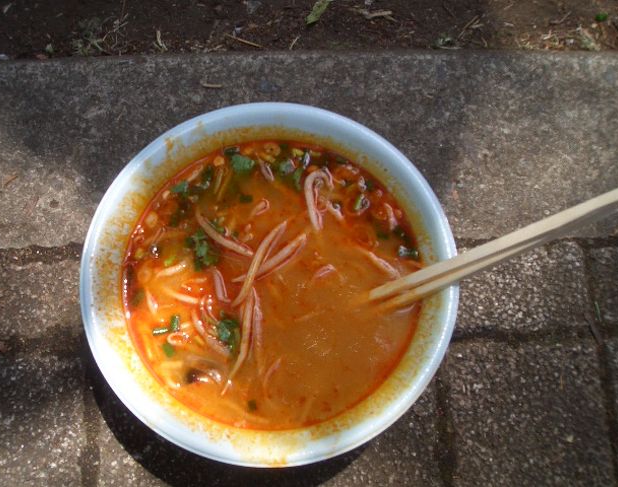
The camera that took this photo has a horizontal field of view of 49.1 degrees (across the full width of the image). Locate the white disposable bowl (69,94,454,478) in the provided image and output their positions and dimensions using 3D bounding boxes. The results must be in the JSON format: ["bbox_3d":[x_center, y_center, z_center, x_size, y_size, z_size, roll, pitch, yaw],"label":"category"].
[{"bbox_3d":[-0.019,0.023,0.356,0.177,0.075,0.177,0,76,-2],"label":"white disposable bowl"}]

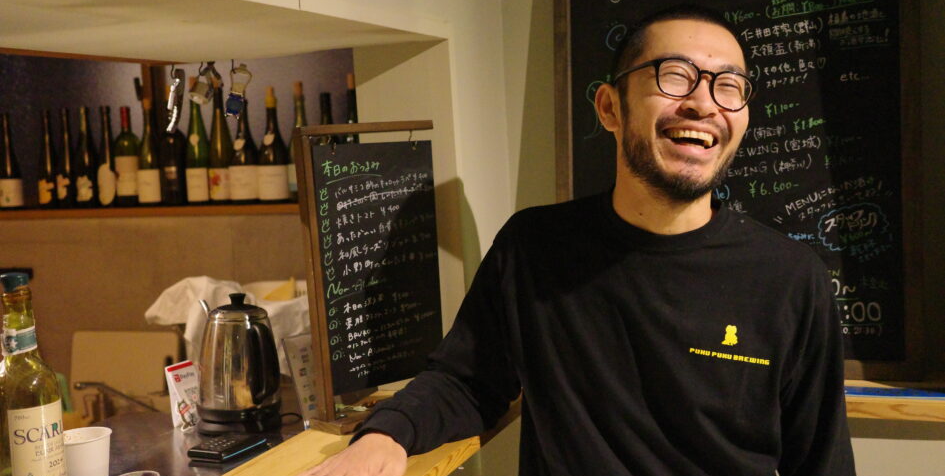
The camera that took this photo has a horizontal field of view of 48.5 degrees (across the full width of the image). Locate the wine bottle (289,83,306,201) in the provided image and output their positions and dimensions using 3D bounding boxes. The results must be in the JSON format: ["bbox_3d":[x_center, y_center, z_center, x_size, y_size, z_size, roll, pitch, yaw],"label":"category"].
[{"bbox_3d":[-0.473,-0.261,2.873,0.072,0.330,0.072,-1,2,0],"label":"wine bottle"}]

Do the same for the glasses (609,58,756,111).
[{"bbox_3d":[0.251,-0.168,1.282,0.142,0.050,0.143,11,-10,-16],"label":"glasses"}]

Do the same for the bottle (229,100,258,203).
[{"bbox_3d":[-0.648,-0.244,2.964,0.083,0.293,0.083,-1,2,0],"label":"bottle"}]

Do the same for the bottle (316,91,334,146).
[{"bbox_3d":[-0.393,-0.245,2.834,0.075,0.296,0.075,-1,2,0],"label":"bottle"}]

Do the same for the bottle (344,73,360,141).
[{"bbox_3d":[-0.318,-0.268,2.793,0.075,0.341,0.075,-1,2,0],"label":"bottle"}]

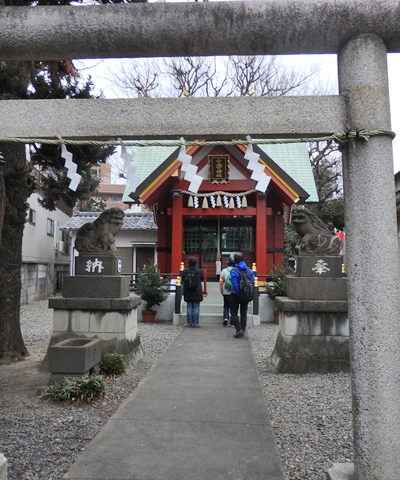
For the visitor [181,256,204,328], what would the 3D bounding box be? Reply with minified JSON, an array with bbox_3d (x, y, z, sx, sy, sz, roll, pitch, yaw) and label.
[{"bbox_3d":[-0.164,1.266,11.230,0.540,1.690,0.450,0,-3,6],"label":"visitor"}]

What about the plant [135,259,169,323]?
[{"bbox_3d":[-1.256,1.331,12.151,0.840,1.650,0.840,0,-3,4],"label":"plant"}]

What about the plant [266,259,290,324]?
[{"bbox_3d":[2.150,1.366,11.975,0.820,1.620,0.820,0,-3,4],"label":"plant"}]

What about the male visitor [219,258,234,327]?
[{"bbox_3d":[0.674,1.294,11.323,0.500,1.660,0.450,0,-3,1],"label":"male visitor"}]

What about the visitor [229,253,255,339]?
[{"bbox_3d":[0.888,1.156,9.711,0.550,1.750,0.550,1,-3,-11],"label":"visitor"}]

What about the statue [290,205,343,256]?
[{"bbox_3d":[1.787,-0.123,6.997,0.780,0.760,0.420,0,-3,4],"label":"statue"}]

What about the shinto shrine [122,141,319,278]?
[{"bbox_3d":[0.726,-0.912,15.869,5.900,6.400,7.000,0,-3,4],"label":"shinto shrine"}]

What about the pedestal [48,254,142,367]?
[{"bbox_3d":[-1.569,1.050,7.169,1.250,1.620,1.120,0,-3,4],"label":"pedestal"}]

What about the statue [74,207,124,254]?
[{"bbox_3d":[-1.560,-0.140,7.219,0.780,0.760,0.420,0,-3,4],"label":"statue"}]

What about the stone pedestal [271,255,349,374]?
[{"bbox_3d":[1.777,1.065,6.927,1.300,1.620,1.130,0,-3,4],"label":"stone pedestal"}]

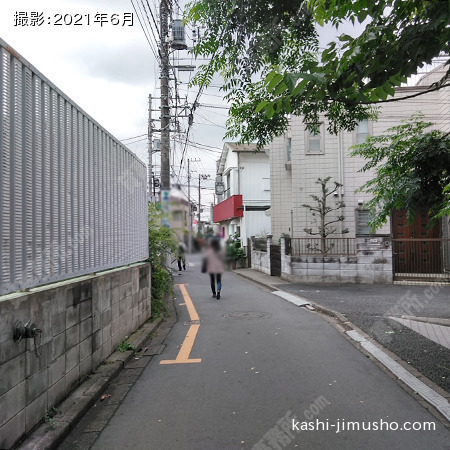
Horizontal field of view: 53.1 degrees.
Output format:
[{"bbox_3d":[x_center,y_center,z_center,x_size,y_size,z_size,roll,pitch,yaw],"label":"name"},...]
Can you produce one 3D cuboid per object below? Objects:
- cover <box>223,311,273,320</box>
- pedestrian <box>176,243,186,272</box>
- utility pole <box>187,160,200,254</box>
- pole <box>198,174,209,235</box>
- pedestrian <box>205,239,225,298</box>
[{"bbox_3d":[0.457,1.837,9.150,1.000,0.050,1.000,0,-2,0],"label":"cover"},{"bbox_3d":[-2.297,1.679,23.800,0.530,1.520,0.450,0,-2,-6],"label":"pedestrian"},{"bbox_3d":[-3.914,-2.299,56.000,1.700,11.900,0.500,0,-2,0],"label":"utility pole"},{"bbox_3d":[-3.244,-1.886,68.000,1.500,11.500,0.500,0,-2,0],"label":"pole"},{"bbox_3d":[-0.276,1.149,11.850,0.520,1.600,0.420,0,-2,-2],"label":"pedestrian"}]

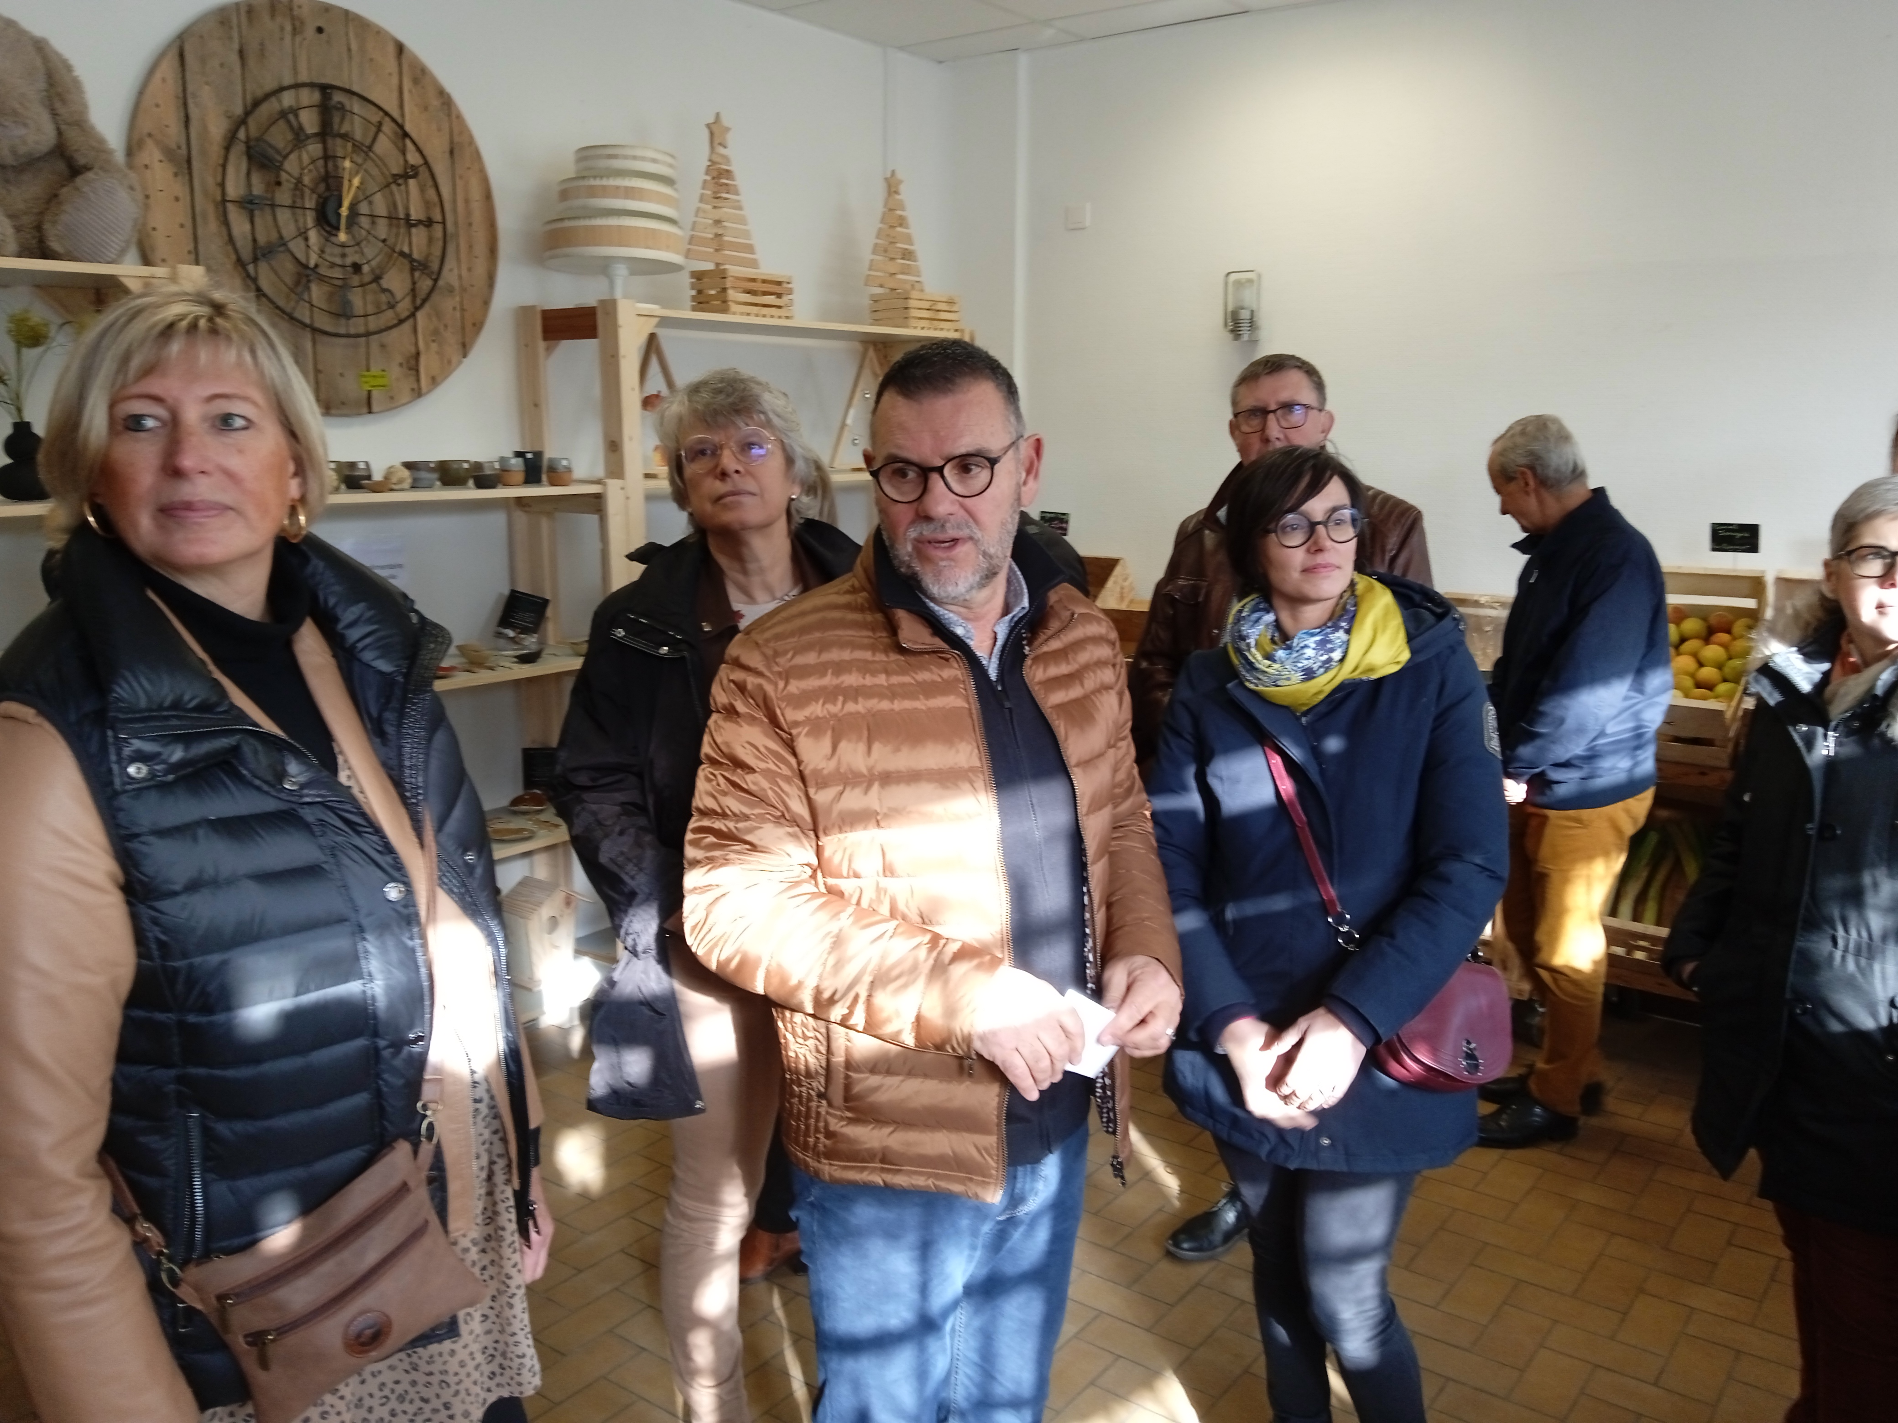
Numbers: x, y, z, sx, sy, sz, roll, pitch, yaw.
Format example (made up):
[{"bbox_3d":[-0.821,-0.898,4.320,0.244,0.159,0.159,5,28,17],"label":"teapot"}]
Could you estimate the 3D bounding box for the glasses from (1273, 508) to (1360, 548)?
[{"bbox_3d":[0.504,-0.259,2.134,0.136,0.049,0.138,-4,10,4],"label":"glasses"}]

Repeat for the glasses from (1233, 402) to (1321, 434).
[{"bbox_3d":[0.601,-0.523,2.779,0.138,0.043,0.140,0,3,27],"label":"glasses"}]

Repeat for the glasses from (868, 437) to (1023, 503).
[{"bbox_3d":[0.002,-0.255,1.560,0.138,0.046,0.140,-2,20,15],"label":"glasses"}]

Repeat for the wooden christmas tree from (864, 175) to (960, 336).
[{"bbox_3d":[-0.121,-1.549,5.181,0.190,0.520,0.310,8,13,37],"label":"wooden christmas tree"}]

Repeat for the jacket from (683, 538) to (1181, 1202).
[{"bbox_3d":[-0.030,0.151,1.616,0.500,0.690,0.360,-4,11,-20],"label":"jacket"}]

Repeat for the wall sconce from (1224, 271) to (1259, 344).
[{"bbox_3d":[0.960,-1.328,5.027,0.115,0.225,0.110,8,13,37],"label":"wall sconce"}]

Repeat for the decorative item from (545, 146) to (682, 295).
[{"bbox_3d":[-0.937,-1.349,4.272,0.400,0.430,0.400,0,11,0],"label":"decorative item"}]

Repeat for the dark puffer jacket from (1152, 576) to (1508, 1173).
[{"bbox_3d":[0.523,0.221,2.158,0.480,0.810,0.350,3,11,16],"label":"dark puffer jacket"}]

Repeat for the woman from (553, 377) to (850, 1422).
[{"bbox_3d":[-0.321,0.390,2.251,0.520,1.740,0.360,-3,11,-18],"label":"woman"}]

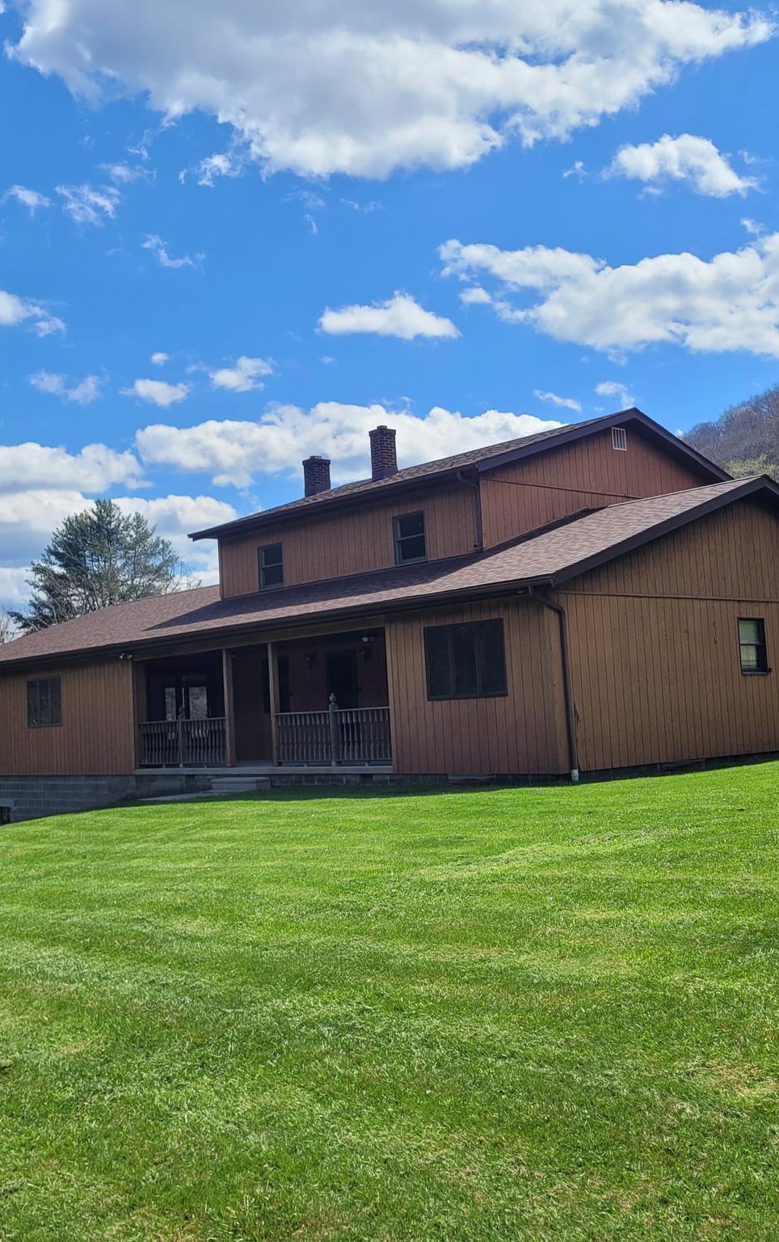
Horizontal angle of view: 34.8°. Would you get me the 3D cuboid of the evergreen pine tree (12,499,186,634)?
[{"bbox_3d":[-14.682,1.531,64.435,8.800,15.500,8.800,-3,-4,0],"label":"evergreen pine tree"}]

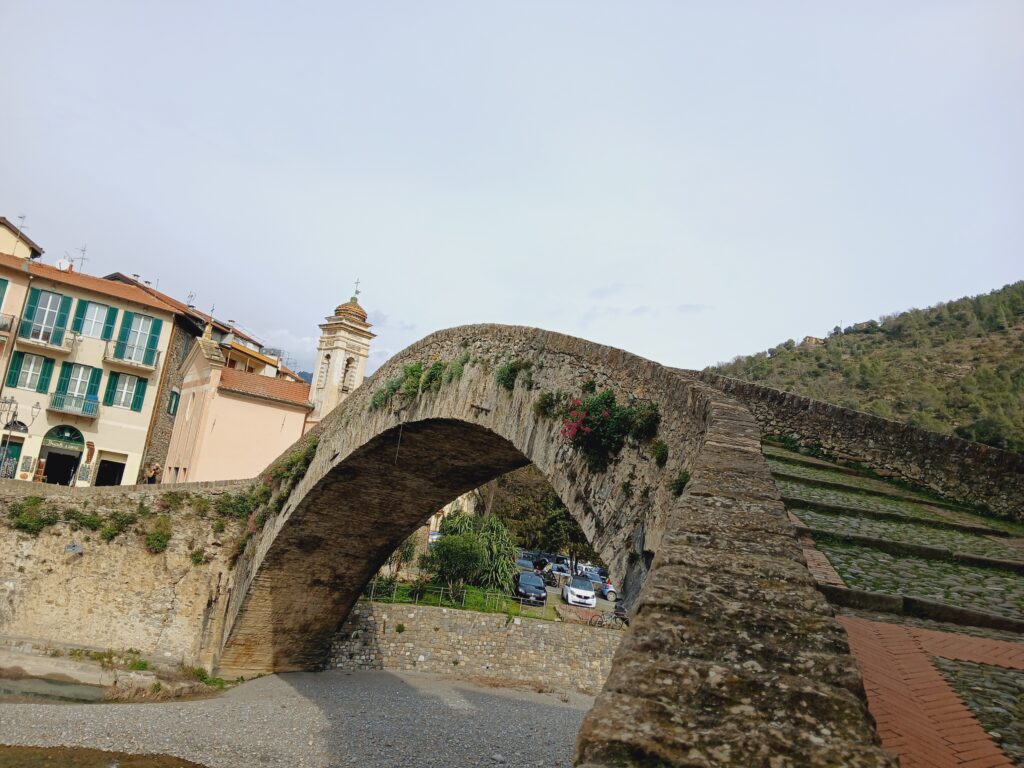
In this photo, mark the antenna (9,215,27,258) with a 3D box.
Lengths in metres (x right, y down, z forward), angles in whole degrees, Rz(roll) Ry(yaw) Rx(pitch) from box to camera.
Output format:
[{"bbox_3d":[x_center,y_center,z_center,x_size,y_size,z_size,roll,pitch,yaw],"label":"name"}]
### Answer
[{"bbox_3d":[-26.759,-7.998,41.703,0.620,2.311,0.500,15,-16,-34],"label":"antenna"}]

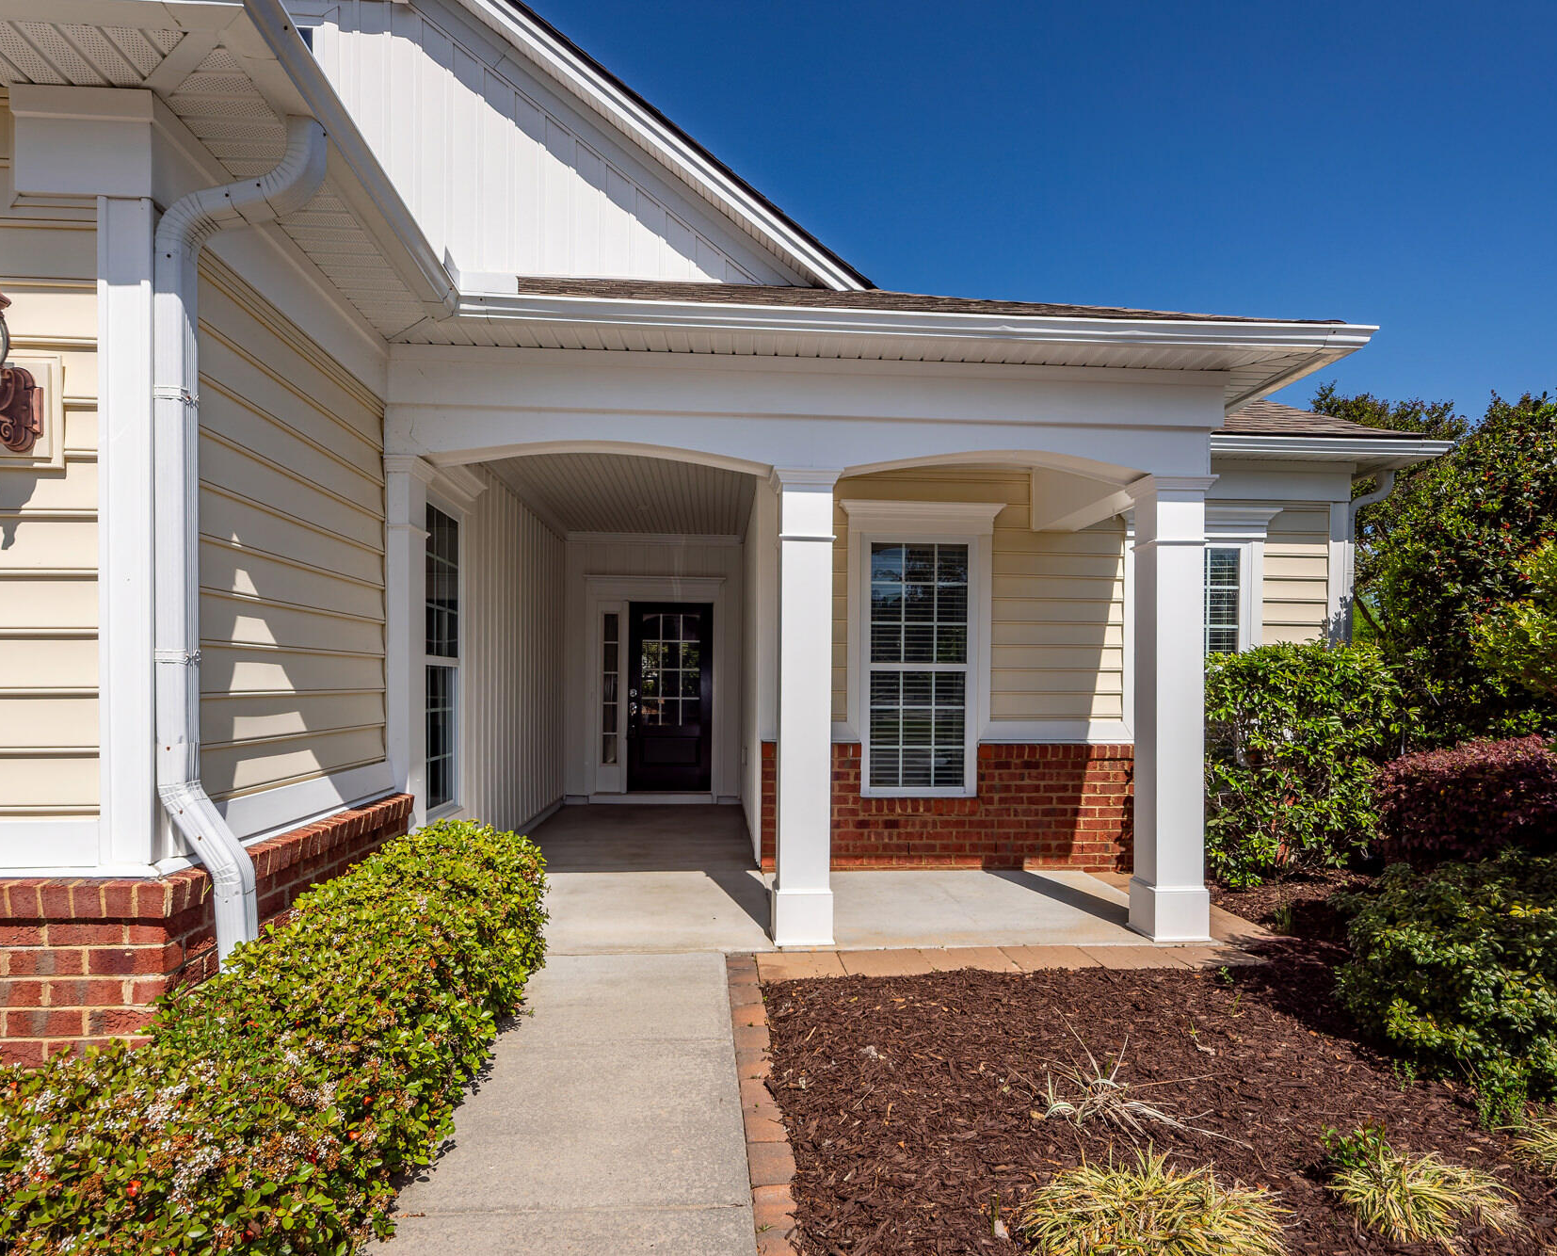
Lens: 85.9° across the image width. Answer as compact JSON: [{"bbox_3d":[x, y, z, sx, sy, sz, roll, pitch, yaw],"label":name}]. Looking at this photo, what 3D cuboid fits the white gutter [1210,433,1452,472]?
[{"bbox_3d":[3.660,-1.215,5.830,1.850,0.150,0.460,0,-2,-4],"label":"white gutter"}]

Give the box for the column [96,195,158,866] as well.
[{"bbox_3d":[-1.835,-0.270,2.420,0.165,1.890,0.160,0,-2,-4],"label":"column"}]

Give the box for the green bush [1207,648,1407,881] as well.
[{"bbox_3d":[3.400,0.880,5.550,1.350,1.580,0.850,0,-2,-4],"label":"green bush"}]

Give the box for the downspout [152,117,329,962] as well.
[{"bbox_3d":[-1.540,-0.100,2.430,0.480,2.750,0.100,0,-2,-4],"label":"downspout"}]

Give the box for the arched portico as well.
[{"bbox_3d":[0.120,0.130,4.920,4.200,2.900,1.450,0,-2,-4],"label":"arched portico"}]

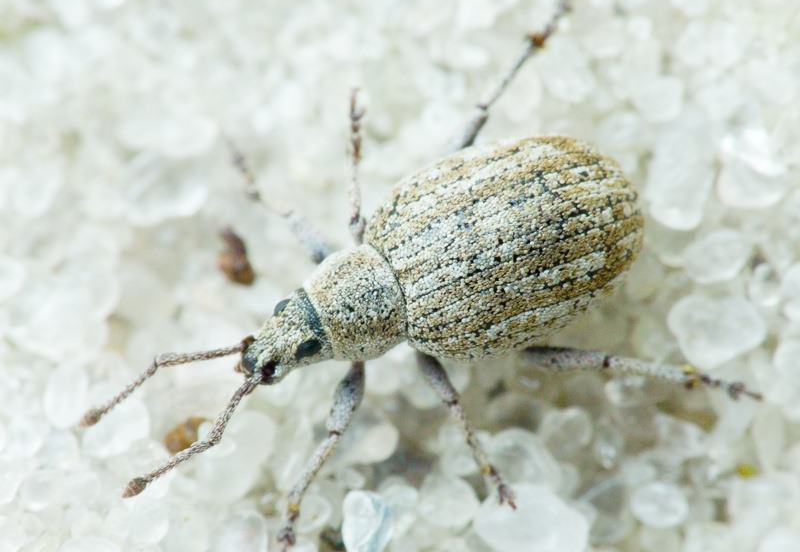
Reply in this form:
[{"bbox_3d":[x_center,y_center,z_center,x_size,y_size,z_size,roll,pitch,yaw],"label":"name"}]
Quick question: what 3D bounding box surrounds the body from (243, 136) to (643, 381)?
[{"bbox_3d":[0.001,0.000,0.040,0.006,0.003,0.003,-24,72,-5],"label":"body"}]

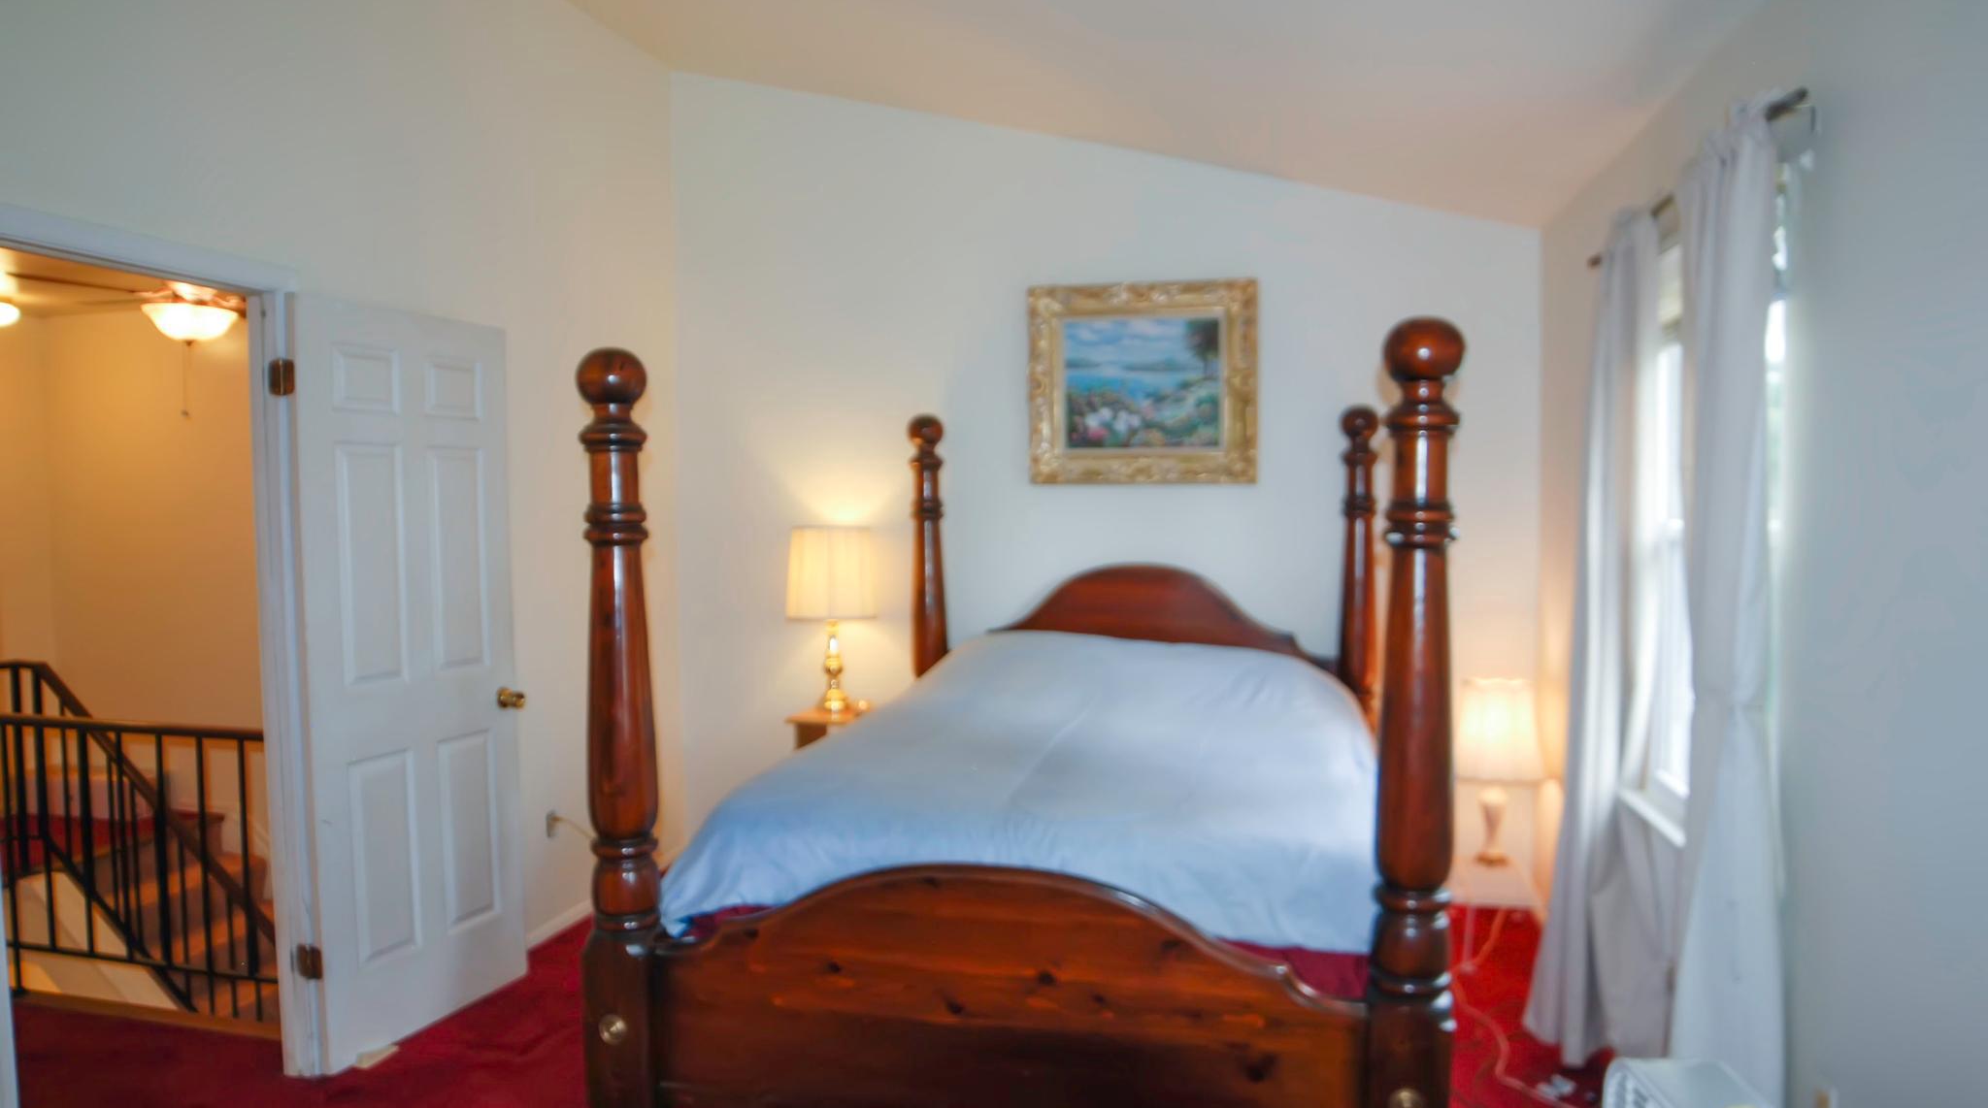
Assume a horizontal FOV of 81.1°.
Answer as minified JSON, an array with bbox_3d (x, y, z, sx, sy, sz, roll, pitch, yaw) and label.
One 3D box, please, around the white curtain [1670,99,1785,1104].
[{"bbox_3d":[1.302,0.330,2.119,0.150,2.130,0.600,0,3,15],"label":"white curtain"}]

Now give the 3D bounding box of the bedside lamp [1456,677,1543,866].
[{"bbox_3d":[1.730,0.747,3.975,0.275,0.610,0.275,0,3,15],"label":"bedside lamp"}]

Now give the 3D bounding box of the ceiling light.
[{"bbox_3d":[-2.790,-0.796,4.053,0.270,0.120,0.270,0,3,15],"label":"ceiling light"}]

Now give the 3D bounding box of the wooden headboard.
[{"bbox_3d":[0.531,0.373,4.394,1.775,1.850,0.160,0,3,15],"label":"wooden headboard"}]

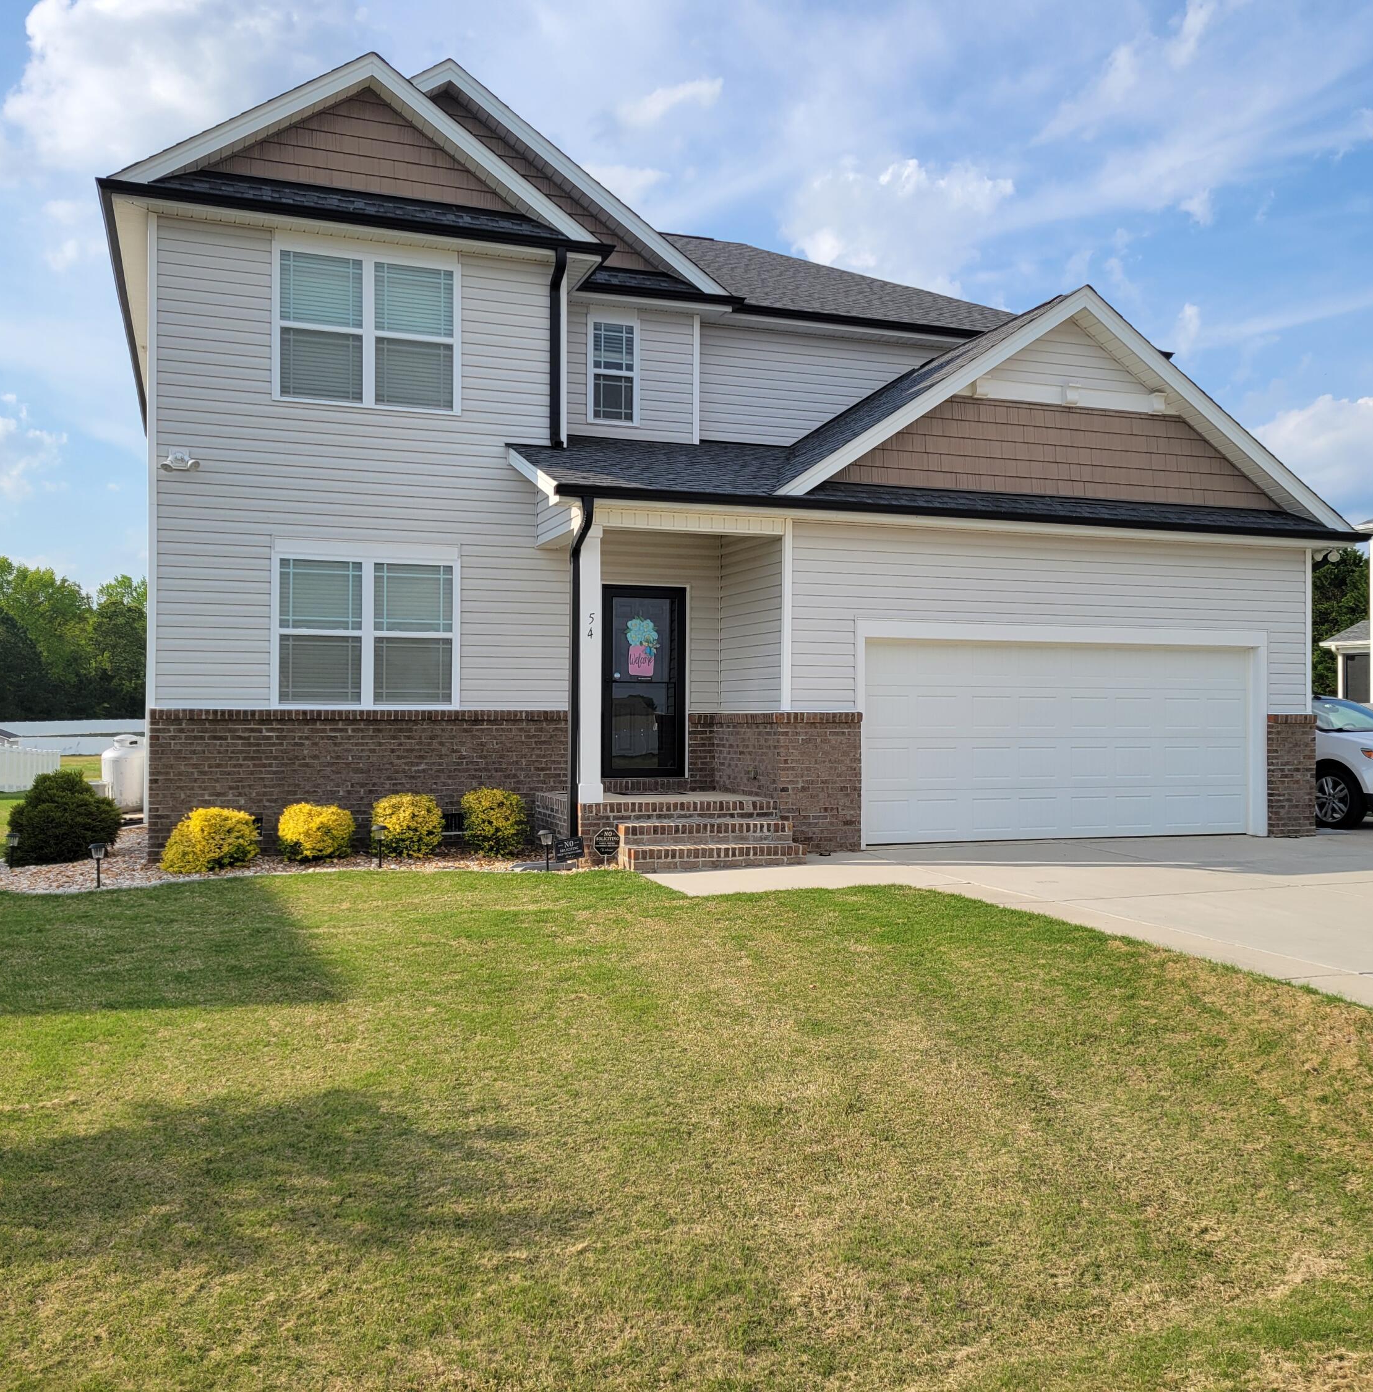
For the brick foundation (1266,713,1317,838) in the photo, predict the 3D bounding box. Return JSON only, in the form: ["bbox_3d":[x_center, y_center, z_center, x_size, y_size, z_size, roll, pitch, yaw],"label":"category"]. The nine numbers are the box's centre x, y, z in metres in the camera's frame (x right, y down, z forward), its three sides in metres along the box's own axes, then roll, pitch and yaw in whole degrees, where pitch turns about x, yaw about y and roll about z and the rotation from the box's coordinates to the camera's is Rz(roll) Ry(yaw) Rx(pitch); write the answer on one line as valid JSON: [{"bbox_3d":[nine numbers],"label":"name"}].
[{"bbox_3d":[6.689,0.908,15.844,0.690,1.370,0.550,0,-1,-19],"label":"brick foundation"}]

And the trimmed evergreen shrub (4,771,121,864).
[{"bbox_3d":[-6.031,1.180,13.500,1.100,0.940,1.100,1,-1,-19],"label":"trimmed evergreen shrub"}]

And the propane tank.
[{"bbox_3d":[-8.965,1.269,22.300,0.750,1.290,0.750,1,-1,-19],"label":"propane tank"}]

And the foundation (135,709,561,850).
[{"bbox_3d":[-3.181,0.859,13.887,4.060,1.440,0.220,1,-1,-19],"label":"foundation"}]

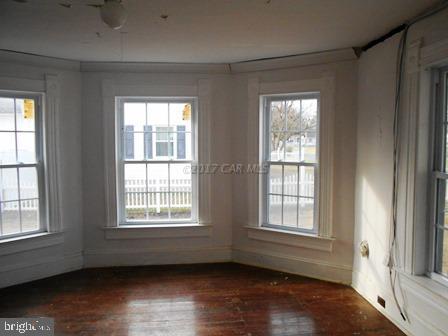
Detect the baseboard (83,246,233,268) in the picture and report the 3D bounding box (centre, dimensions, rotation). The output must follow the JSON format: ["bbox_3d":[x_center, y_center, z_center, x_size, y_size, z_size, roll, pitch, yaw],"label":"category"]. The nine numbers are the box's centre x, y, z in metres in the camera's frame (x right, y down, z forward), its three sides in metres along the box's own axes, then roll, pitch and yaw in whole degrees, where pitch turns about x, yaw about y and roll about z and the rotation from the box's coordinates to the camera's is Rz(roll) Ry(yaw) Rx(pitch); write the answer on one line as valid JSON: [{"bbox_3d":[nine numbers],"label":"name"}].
[{"bbox_3d":[-0.779,1.086,4.103,1.752,0.217,0.040,0,4,-5],"label":"baseboard"}]

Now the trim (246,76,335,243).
[{"bbox_3d":[0.728,-0.107,3.759,0.972,1.778,0.080,2,5,29],"label":"trim"}]

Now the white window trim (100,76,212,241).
[{"bbox_3d":[-0.779,-0.122,4.022,1.257,1.815,0.080,0,4,-5],"label":"white window trim"}]

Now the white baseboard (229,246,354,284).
[{"bbox_3d":[0.711,1.105,3.848,1.410,0.217,0.040,2,5,29],"label":"white baseboard"}]

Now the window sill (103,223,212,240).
[{"bbox_3d":[-0.790,0.776,4.068,1.294,0.135,0.120,0,4,-5],"label":"window sill"}]

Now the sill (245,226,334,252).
[{"bbox_3d":[0.706,0.803,3.817,1.080,0.135,0.120,2,5,29],"label":"sill"}]

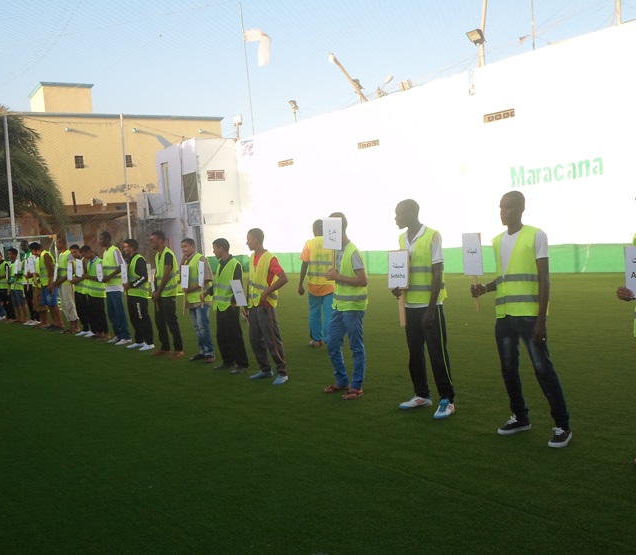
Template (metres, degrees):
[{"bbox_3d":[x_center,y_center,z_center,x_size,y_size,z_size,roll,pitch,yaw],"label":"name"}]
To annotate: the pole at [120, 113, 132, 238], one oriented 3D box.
[{"bbox_3d":[-9.268,-3.893,31.246,0.120,8.049,0.120,-6,5,-40],"label":"pole"}]

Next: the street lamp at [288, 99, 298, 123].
[{"bbox_3d":[-1.223,-8.283,32.000,0.450,1.080,0.450,-6,4,-39],"label":"street lamp"}]

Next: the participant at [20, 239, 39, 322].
[{"bbox_3d":[-6.411,0.117,14.252,0.400,1.810,0.480,-6,5,-40],"label":"participant"}]

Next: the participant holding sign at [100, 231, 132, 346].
[{"bbox_3d":[-3.345,0.160,10.696,0.440,1.810,0.500,-6,4,-36],"label":"participant holding sign"}]

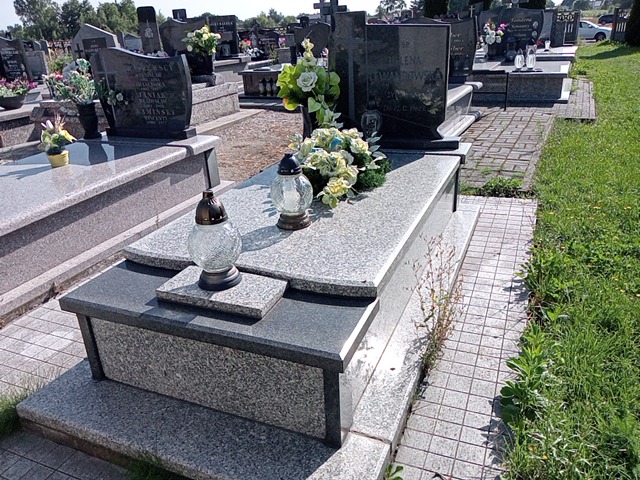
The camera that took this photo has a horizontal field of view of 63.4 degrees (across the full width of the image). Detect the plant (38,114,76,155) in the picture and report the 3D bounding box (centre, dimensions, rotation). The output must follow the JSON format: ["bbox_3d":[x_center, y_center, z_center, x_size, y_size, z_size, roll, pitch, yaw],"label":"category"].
[{"bbox_3d":[-1.622,-0.655,3.210,0.203,0.221,0.183,7,25,22],"label":"plant"}]

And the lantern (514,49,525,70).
[{"bbox_3d":[2.754,-2.491,7.138,0.121,0.272,0.121,7,25,22],"label":"lantern"}]

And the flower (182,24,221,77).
[{"bbox_3d":[-1.616,-2.632,7.196,0.528,0.664,0.449,7,25,22],"label":"flower"}]

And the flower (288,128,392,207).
[{"bbox_3d":[0.095,-0.375,2.493,0.496,0.294,0.446,7,25,22],"label":"flower"}]

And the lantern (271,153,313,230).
[{"bbox_3d":[-0.115,-0.204,2.116,0.176,0.296,0.176,-2,23,1],"label":"lantern"}]

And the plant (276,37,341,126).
[{"bbox_3d":[-0.067,-0.968,3.402,0.413,0.658,0.339,7,25,22],"label":"plant"}]

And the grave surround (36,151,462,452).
[{"bbox_3d":[0.015,-0.005,2.544,1.091,0.439,2.244,7,25,22],"label":"grave surround"}]

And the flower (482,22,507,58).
[{"bbox_3d":[3.037,-3.471,9.001,0.427,0.583,0.363,7,25,22],"label":"flower"}]

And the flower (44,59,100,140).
[{"bbox_3d":[-1.881,-1.090,4.002,0.397,0.583,0.338,7,25,22],"label":"flower"}]

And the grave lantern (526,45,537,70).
[{"bbox_3d":[2.889,-2.478,7.068,0.117,0.293,0.117,7,25,22],"label":"grave lantern"}]

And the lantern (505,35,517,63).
[{"bbox_3d":[3.045,-3.043,8.243,0.150,0.411,0.150,7,25,22],"label":"lantern"}]

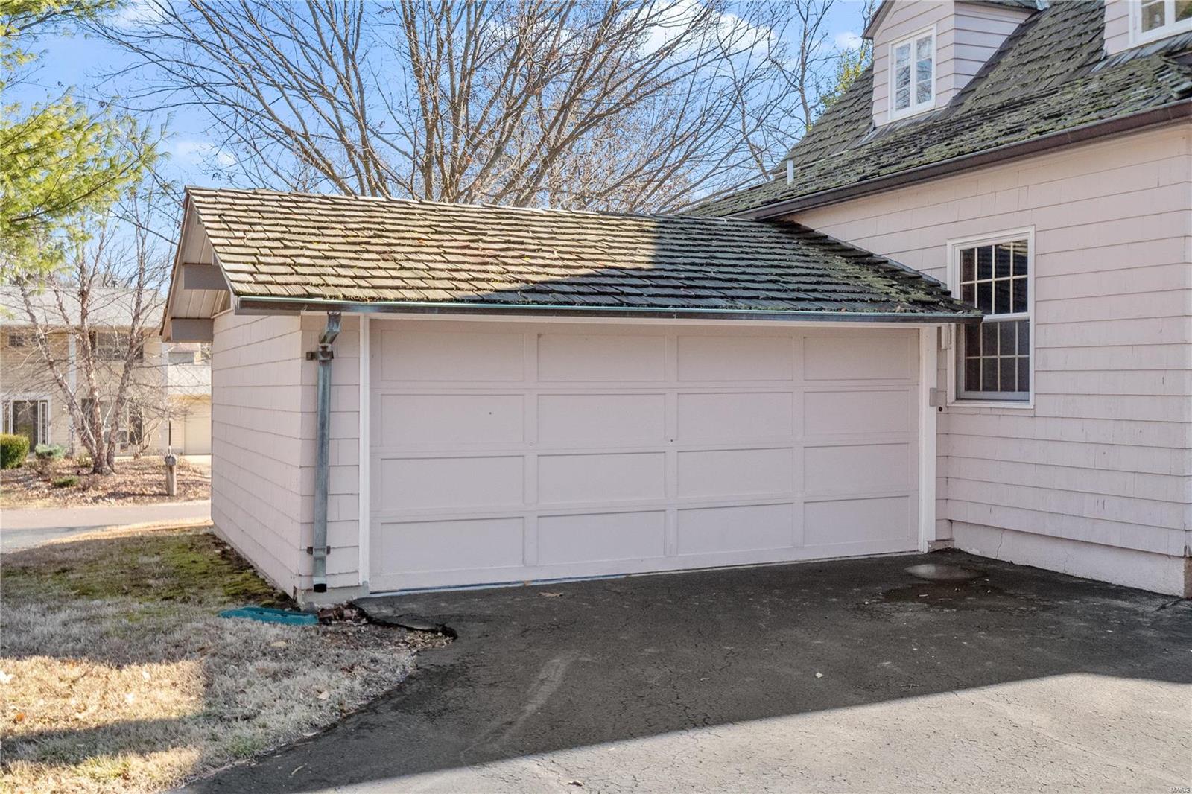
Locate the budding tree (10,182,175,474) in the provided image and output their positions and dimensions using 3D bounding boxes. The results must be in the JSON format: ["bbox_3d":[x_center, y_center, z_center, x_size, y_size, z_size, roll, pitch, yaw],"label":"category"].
[{"bbox_3d":[-13.914,-1.907,33.000,4.800,8.100,4.600,0,1,-23],"label":"budding tree"}]

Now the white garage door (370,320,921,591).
[{"bbox_3d":[0.602,0.381,9.454,4.860,1.970,0.080,-1,1,-24],"label":"white garage door"}]

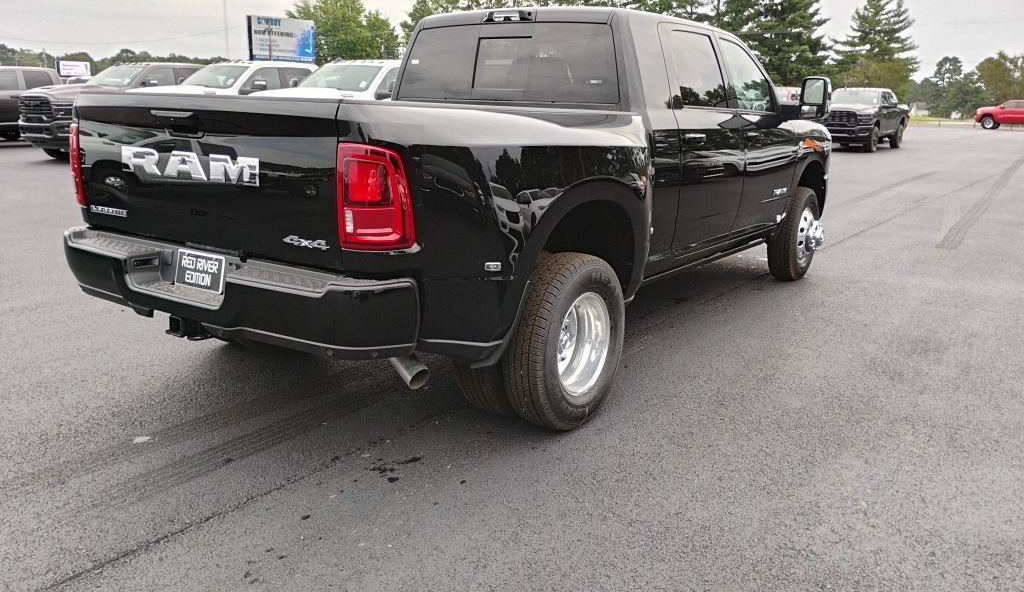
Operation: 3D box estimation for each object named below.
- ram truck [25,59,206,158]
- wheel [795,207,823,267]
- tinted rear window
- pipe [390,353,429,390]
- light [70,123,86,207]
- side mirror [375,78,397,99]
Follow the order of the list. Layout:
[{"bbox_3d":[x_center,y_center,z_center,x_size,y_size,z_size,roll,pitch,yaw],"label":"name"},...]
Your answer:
[{"bbox_3d":[-7.879,-4.220,18.937,2.100,2.060,6.100,10,16,34],"label":"ram truck"},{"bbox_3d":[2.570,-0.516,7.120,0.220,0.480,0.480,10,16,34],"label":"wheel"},{"bbox_3d":[-0.053,-1.380,4.948,1.600,0.440,0.070,10,5,34],"label":"tinted rear window"},{"bbox_3d":[-0.409,0.260,3.272,0.105,0.105,0.240,-7,37,-33],"label":"pipe"},{"bbox_3d":[-1.959,-0.610,3.803,0.200,0.375,0.170,10,16,34],"label":"light"},{"bbox_3d":[-1.906,-3.258,13.100,0.380,0.290,0.200,10,16,34],"label":"side mirror"}]

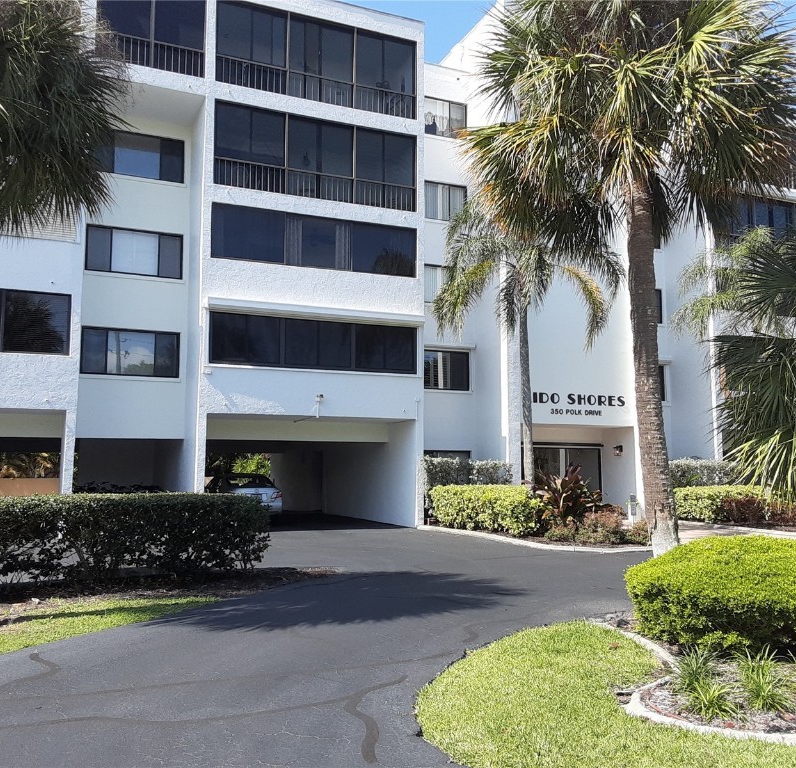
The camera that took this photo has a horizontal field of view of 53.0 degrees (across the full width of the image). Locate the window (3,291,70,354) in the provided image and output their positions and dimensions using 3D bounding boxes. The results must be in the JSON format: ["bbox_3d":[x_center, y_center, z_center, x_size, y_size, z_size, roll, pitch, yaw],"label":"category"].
[{"bbox_3d":[-8.413,-1.425,18.622,1.499,1.433,0.100,3,-7,-24],"label":"window"}]

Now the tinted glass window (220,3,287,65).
[{"bbox_3d":[-3.807,-9.187,20.986,1.857,1.526,0.100,3,-6,-23],"label":"tinted glass window"}]

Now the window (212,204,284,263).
[{"bbox_3d":[-3.808,-3.830,20.462,1.873,1.390,0.100,3,-6,-23],"label":"window"}]

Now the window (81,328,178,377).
[{"bbox_3d":[-6.969,-0.815,20.910,2.427,1.221,0.100,3,-6,-23],"label":"window"}]

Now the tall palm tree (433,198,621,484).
[{"bbox_3d":[3.511,-0.766,22.073,5.200,9.280,5.000,0,-6,0],"label":"tall palm tree"}]

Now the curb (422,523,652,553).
[{"bbox_3d":[2.735,3.520,18.592,2.000,0.140,7.500,3,-7,-24],"label":"curb"}]

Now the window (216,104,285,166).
[{"bbox_3d":[-3.903,-6.606,21.167,1.894,1.528,0.100,3,-7,-24],"label":"window"}]

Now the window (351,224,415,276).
[{"bbox_3d":[-0.358,-3.683,21.953,1.927,1.376,0.100,3,-6,-23],"label":"window"}]

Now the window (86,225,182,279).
[{"bbox_3d":[-7.124,-3.580,21.673,2.521,1.271,0.100,3,-7,-24],"label":"window"}]

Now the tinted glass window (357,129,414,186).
[{"bbox_3d":[-0.338,-6.427,22.729,1.843,1.484,0.100,3,-7,-24],"label":"tinted glass window"}]

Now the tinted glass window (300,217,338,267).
[{"bbox_3d":[-2.138,-3.795,21.653,1.067,1.356,0.100,3,-7,-24],"label":"tinted glass window"}]

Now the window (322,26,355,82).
[{"bbox_3d":[-1.629,-9.056,21.923,0.927,1.506,0.100,3,-6,-23],"label":"window"}]

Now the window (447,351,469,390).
[{"bbox_3d":[1.907,-0.413,25.343,0.797,1.232,0.100,3,-7,-24],"label":"window"}]

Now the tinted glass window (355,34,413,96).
[{"bbox_3d":[-0.342,-9.256,23.025,1.867,1.627,0.100,3,-7,-24],"label":"tinted glass window"}]

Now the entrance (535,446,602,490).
[{"bbox_3d":[5.932,3.306,27.956,3.137,2.172,0.346,3,-6,-23],"label":"entrance"}]

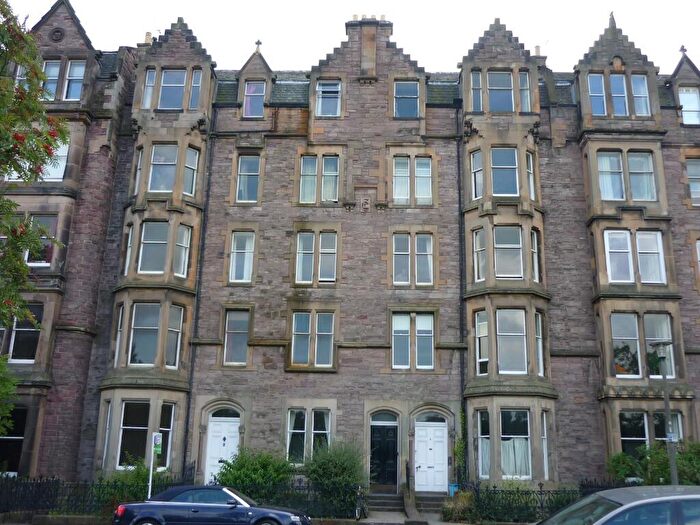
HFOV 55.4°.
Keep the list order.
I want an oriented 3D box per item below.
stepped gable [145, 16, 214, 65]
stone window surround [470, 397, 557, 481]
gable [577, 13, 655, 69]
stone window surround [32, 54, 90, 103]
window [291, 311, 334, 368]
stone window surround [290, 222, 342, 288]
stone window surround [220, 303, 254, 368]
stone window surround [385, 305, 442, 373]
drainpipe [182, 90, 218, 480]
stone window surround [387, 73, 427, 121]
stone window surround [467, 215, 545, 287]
[{"bbox_3d":[-7.634,-9.966,30.453,3.243,2.484,0.600,1,-16,2],"label":"stepped gable"},{"bbox_3d":[5.795,6.241,23.593,2.965,2.842,1.100,1,-16,2],"label":"stone window surround"},{"bbox_3d":[11.783,-9.775,30.071,3.490,2.706,0.600,1,-16,2],"label":"gable"},{"bbox_3d":[-11.767,-7.521,27.256,1.983,2.016,0.300,1,-16,2],"label":"stone window surround"},{"bbox_3d":[-1.420,2.936,25.512,1.580,2.155,0.300,1,-16,2],"label":"window"},{"bbox_3d":[-1.299,-0.266,26.258,1.980,2.677,0.300,1,-16,2],"label":"stone window surround"},{"bbox_3d":[-4.265,2.816,25.404,1.295,2.448,0.320,1,-16,2],"label":"stone window surround"},{"bbox_3d":[2.575,3.084,27.191,2.306,2.699,0.300,1,-16,2],"label":"stone window surround"},{"bbox_3d":[-5.969,0.404,26.914,0.150,16.376,0.150,1,-16,1],"label":"drainpipe"},{"bbox_3d":[2.390,-6.918,28.078,1.589,2.229,0.300,1,-16,2],"label":"stone window surround"},{"bbox_3d":[6.023,-0.455,25.480,2.918,2.507,1.100,1,-16,2],"label":"stone window surround"}]

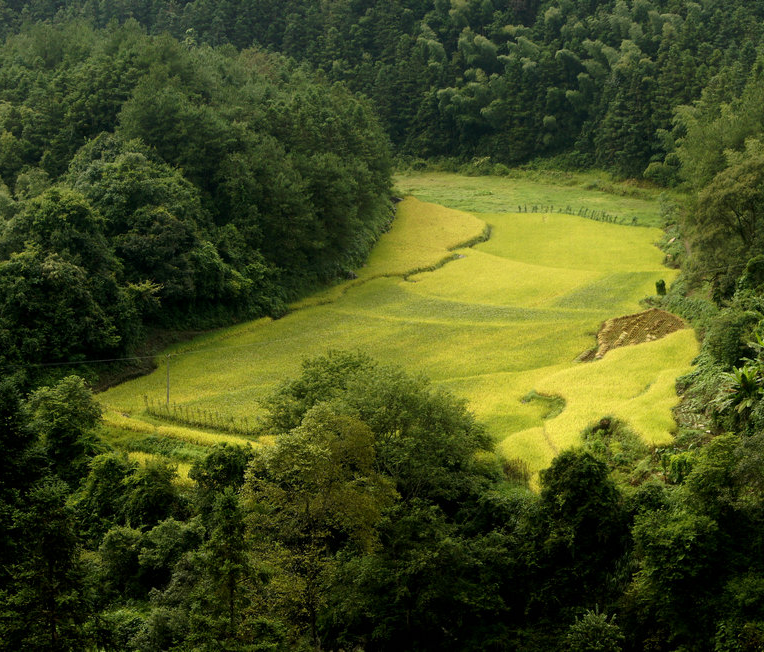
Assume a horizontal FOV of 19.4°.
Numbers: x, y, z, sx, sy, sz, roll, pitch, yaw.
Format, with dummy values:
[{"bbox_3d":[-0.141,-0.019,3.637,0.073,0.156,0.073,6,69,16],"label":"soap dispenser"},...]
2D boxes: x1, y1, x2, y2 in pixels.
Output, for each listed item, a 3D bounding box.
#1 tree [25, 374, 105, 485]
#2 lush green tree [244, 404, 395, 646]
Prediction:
[{"bbox_3d":[-32.026,10.440,225.000,8.000,10.700,8.000,0,14,0],"label":"tree"},{"bbox_3d":[-4.987,15.920,178.000,12.000,18.500,11.500,0,14,0],"label":"lush green tree"}]

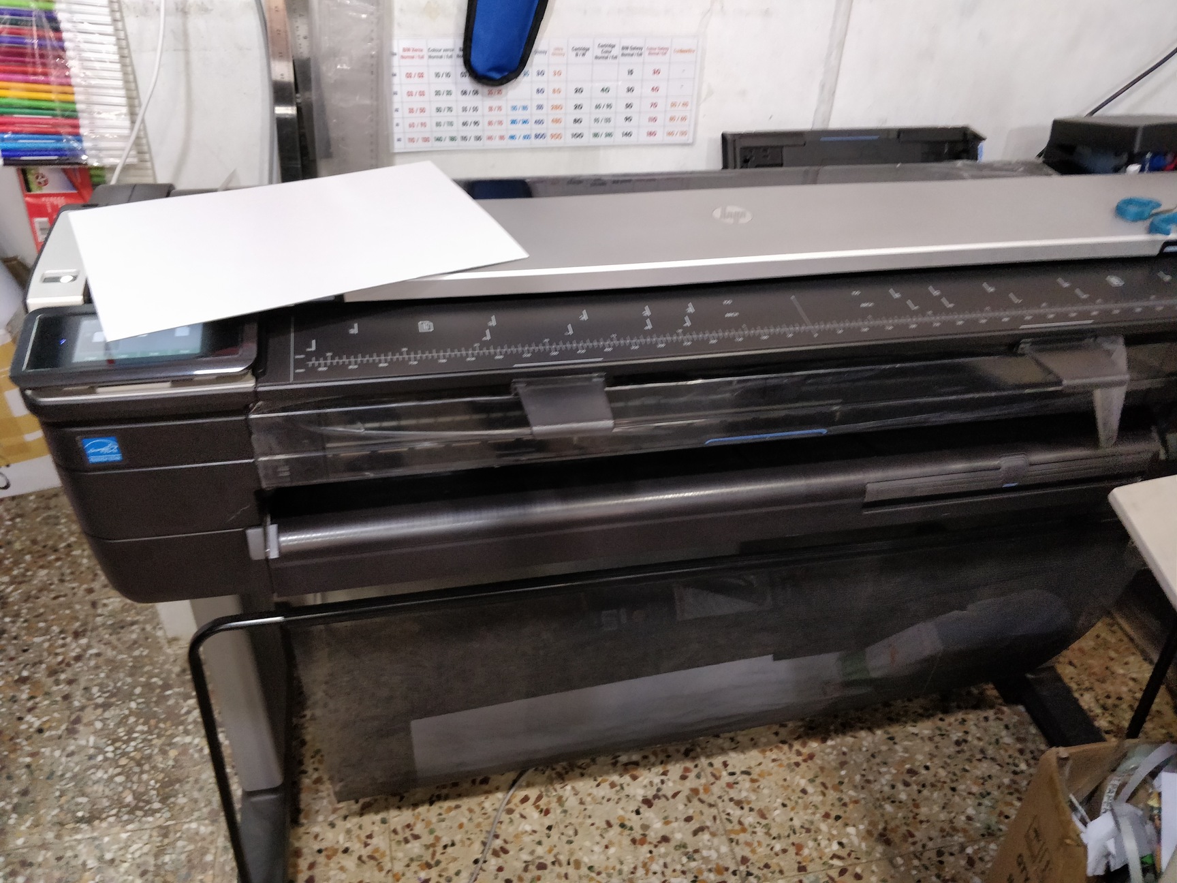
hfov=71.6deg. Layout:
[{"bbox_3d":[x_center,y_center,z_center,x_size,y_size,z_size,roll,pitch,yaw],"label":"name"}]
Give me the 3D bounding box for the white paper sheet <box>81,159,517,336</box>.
[{"bbox_3d":[-0.283,-0.204,0.804,0.380,0.004,0.256,-18,45,-26],"label":"white paper sheet"}]

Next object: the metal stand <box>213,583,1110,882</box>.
[{"bbox_3d":[0.162,0.266,1.278,1.370,0.610,0.570,-5,33,-10],"label":"metal stand"}]

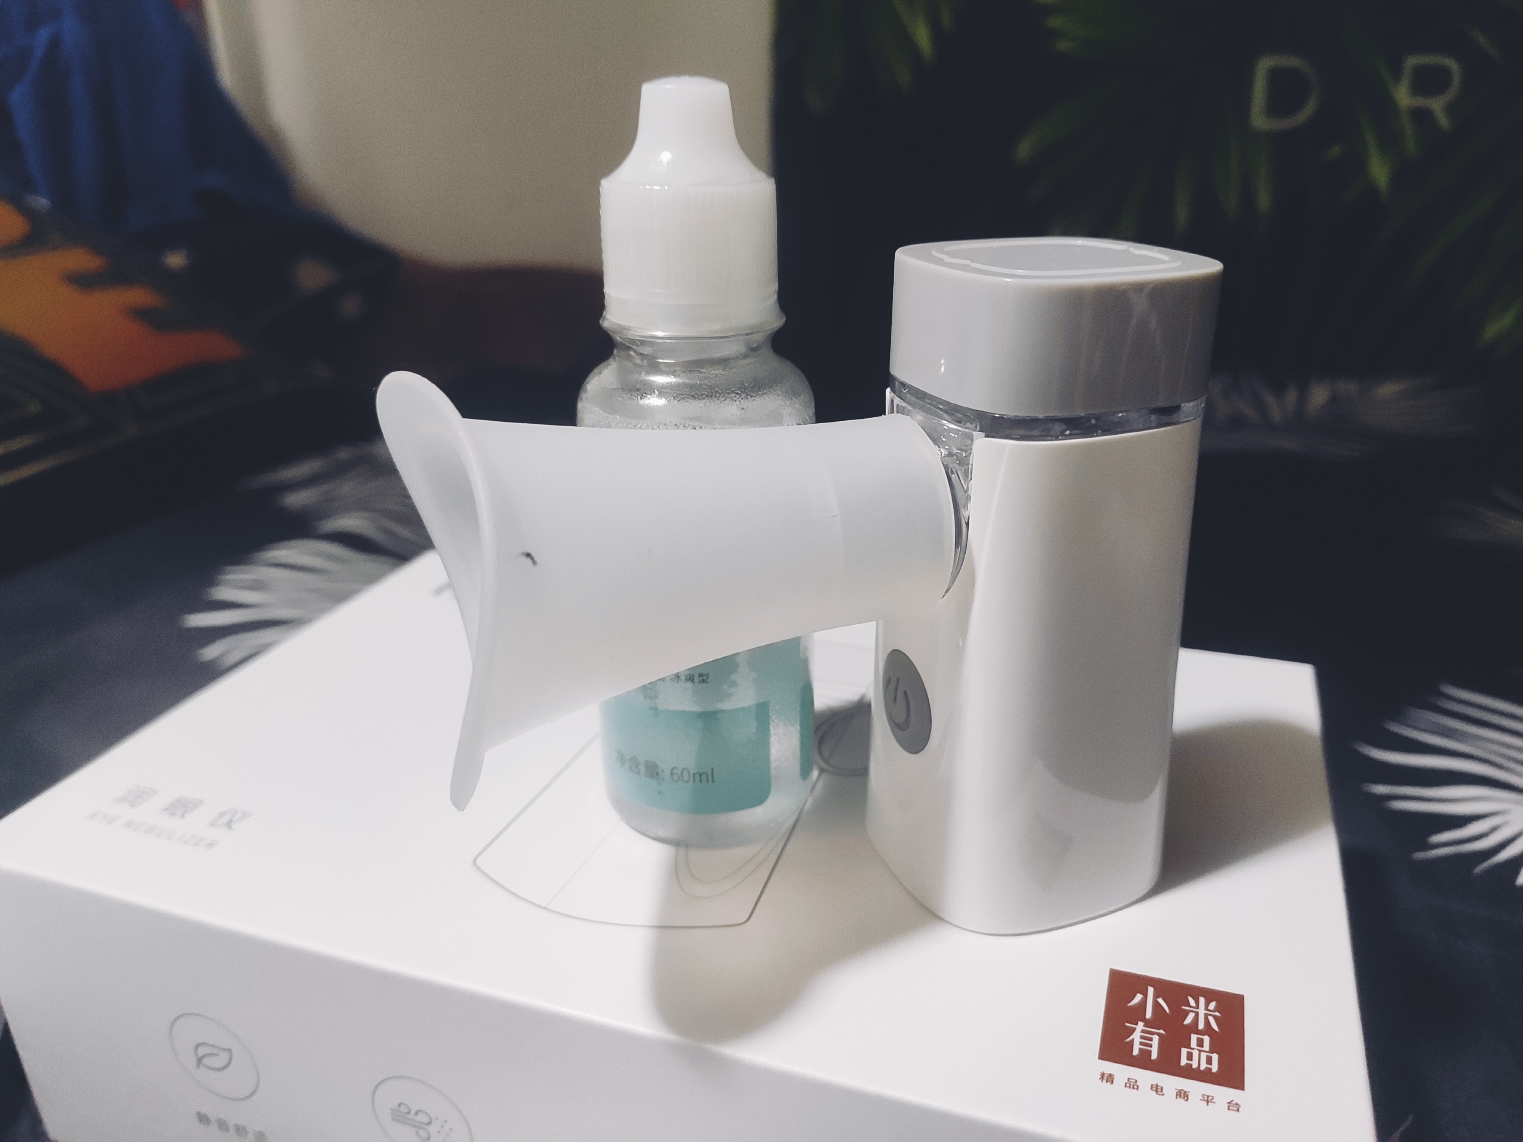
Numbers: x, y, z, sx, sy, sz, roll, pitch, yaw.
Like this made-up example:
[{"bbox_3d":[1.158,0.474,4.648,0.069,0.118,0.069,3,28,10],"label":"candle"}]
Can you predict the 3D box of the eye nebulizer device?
[{"bbox_3d":[0.009,0.006,0.161,0.108,0.094,0.044,-9,24,-18],"label":"eye nebulizer device"}]

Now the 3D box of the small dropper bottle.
[{"bbox_3d":[-0.010,-0.014,0.180,0.036,0.117,0.036,-1,23,0],"label":"small dropper bottle"}]

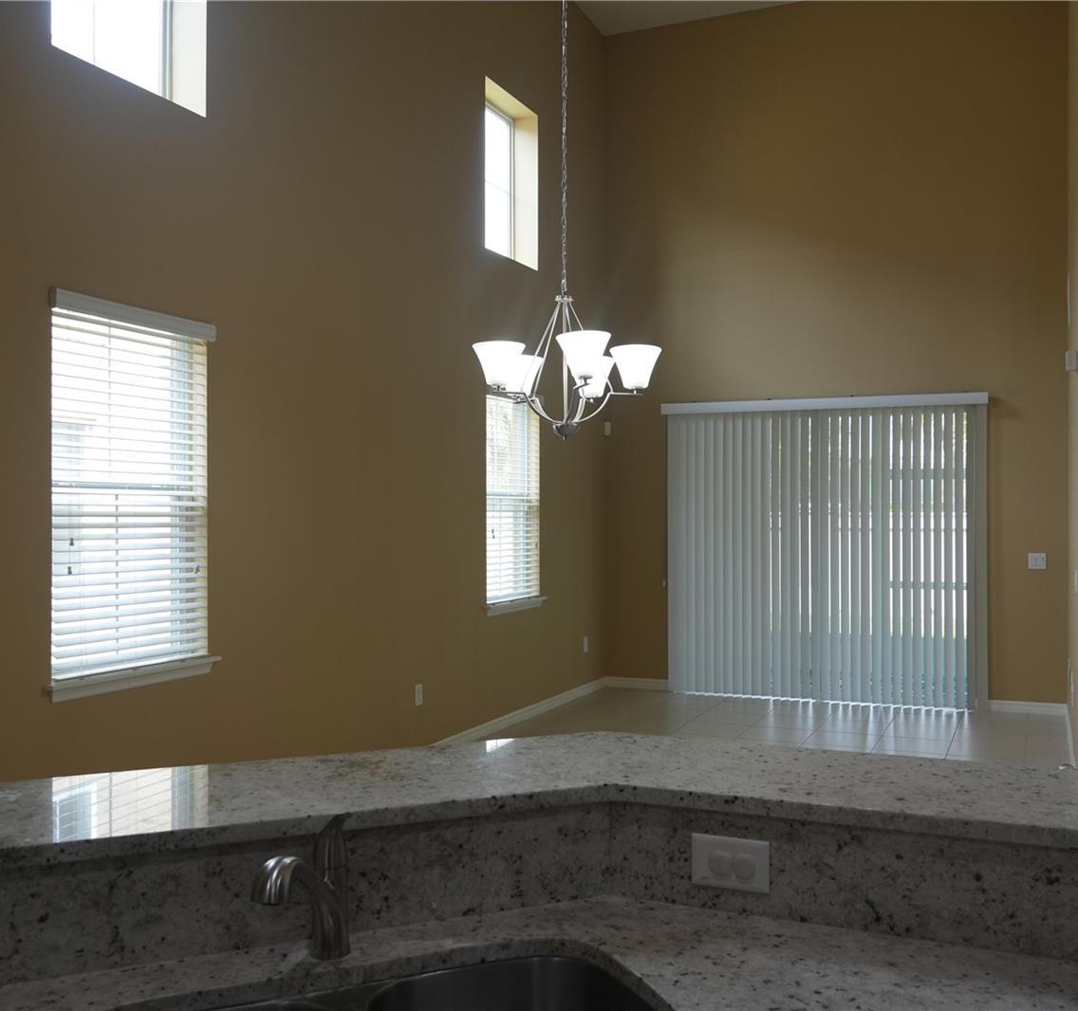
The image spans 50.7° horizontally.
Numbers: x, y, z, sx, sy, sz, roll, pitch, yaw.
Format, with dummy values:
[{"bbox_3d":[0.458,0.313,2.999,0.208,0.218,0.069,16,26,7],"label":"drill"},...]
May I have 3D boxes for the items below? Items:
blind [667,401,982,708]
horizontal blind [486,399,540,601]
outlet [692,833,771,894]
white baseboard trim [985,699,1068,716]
[{"bbox_3d":[2.278,0.354,9.345,2.589,2.466,0.100,0,0,24],"label":"blind"},{"bbox_3d":[-0.194,-0.064,8.420,0.060,1.505,0.919,0,0,24],"label":"horizontal blind"},{"bbox_3d":[0.305,0.570,1.812,0.124,0.080,0.009,0,0,24],"label":"outlet"},{"bbox_3d":[3.746,1.551,8.742,0.591,0.094,0.016,0,0,24],"label":"white baseboard trim"}]

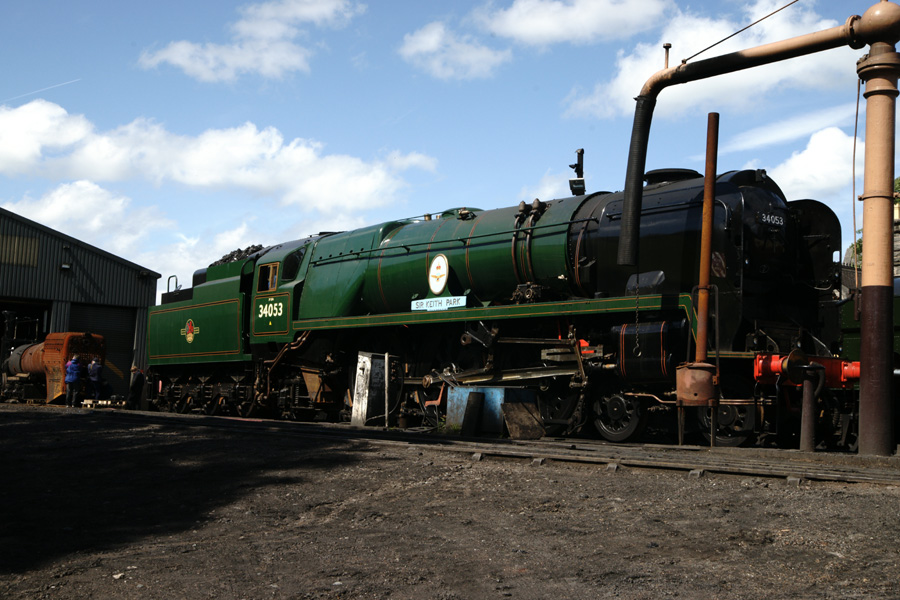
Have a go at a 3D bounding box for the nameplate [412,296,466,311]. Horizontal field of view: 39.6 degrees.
[{"bbox_3d":[-0.195,0.070,20.865,0.040,0.180,1.590,5,-6,-35],"label":"nameplate"}]

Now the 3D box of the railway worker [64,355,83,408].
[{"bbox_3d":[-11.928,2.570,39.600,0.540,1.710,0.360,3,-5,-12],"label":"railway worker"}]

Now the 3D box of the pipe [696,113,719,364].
[{"bbox_3d":[2.826,-0.690,13.700,0.115,2.750,0.115,7,-5,-35],"label":"pipe"}]

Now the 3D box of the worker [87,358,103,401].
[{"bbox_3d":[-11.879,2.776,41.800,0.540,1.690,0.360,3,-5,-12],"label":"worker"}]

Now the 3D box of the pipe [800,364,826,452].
[{"bbox_3d":[3.708,1.107,12.750,0.260,0.900,0.150,2,-5,0],"label":"pipe"}]

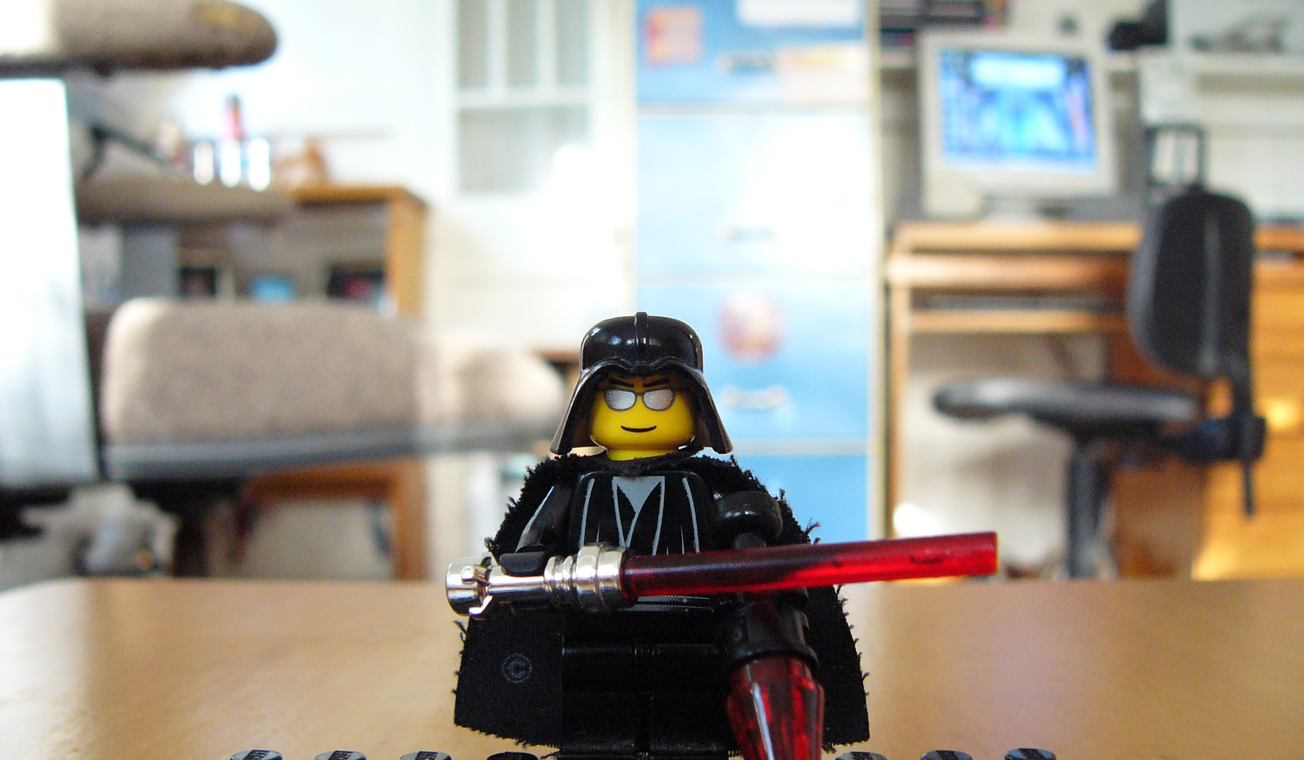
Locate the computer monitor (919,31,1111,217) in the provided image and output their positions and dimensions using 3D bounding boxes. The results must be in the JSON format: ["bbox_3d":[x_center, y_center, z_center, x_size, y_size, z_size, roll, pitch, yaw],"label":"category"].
[{"bbox_3d":[0.670,-0.465,2.670,0.360,0.365,0.350,0,-1,-7],"label":"computer monitor"}]

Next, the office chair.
[{"bbox_3d":[0.690,0.090,2.150,0.560,0.790,0.530,0,-1,20],"label":"office chair"}]

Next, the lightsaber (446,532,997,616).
[{"bbox_3d":[0.005,0.015,0.104,0.042,0.005,0.005,-5,-1,6],"label":"lightsaber"}]

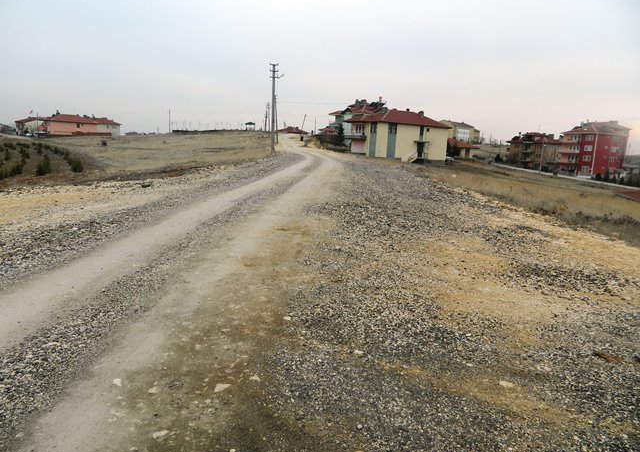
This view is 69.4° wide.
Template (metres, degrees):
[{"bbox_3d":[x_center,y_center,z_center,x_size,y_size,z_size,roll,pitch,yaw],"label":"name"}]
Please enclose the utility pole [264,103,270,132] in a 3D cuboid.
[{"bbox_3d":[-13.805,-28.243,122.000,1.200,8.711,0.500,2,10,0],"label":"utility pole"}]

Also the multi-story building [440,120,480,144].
[{"bbox_3d":[60.947,-41.435,206.136,20.500,9.800,11.000,-6,13,-40],"label":"multi-story building"}]

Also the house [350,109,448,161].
[{"bbox_3d":[12.971,-15.084,77.370,15.500,8.100,9.400,-4,12,-33],"label":"house"}]

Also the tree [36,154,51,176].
[{"bbox_3d":[-14.956,-3.272,25.000,0.780,1.190,0.750,2,10,0],"label":"tree"}]

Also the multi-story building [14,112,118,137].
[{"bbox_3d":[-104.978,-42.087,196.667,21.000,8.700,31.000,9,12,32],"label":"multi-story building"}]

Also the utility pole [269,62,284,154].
[{"bbox_3d":[-4.590,-12.441,49.000,1.400,9.722,0.450,2,10,0],"label":"utility pole"}]

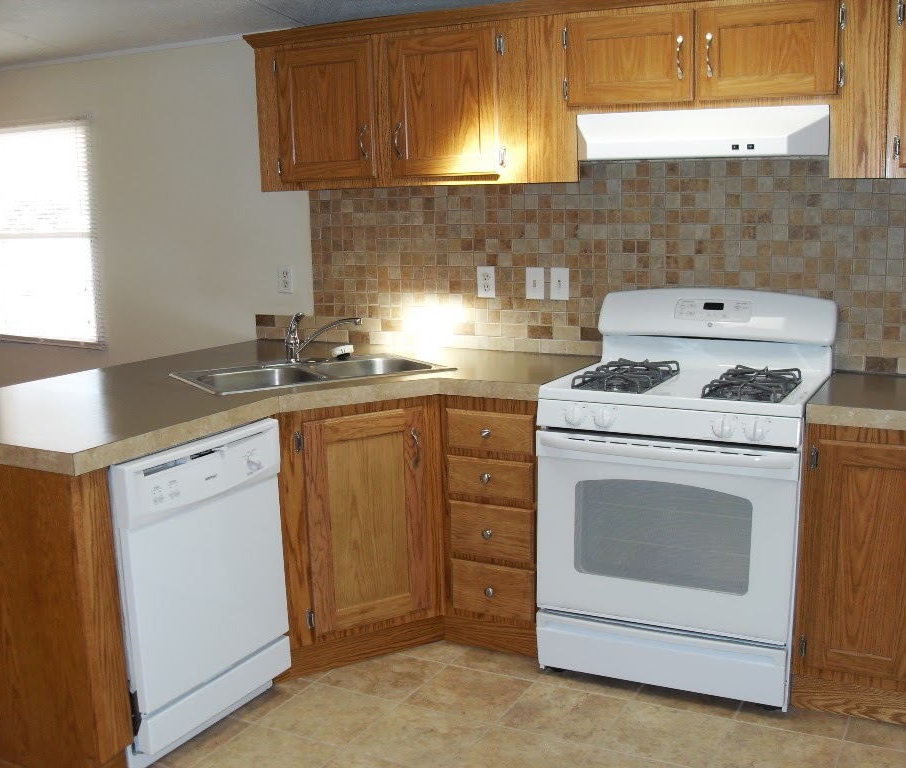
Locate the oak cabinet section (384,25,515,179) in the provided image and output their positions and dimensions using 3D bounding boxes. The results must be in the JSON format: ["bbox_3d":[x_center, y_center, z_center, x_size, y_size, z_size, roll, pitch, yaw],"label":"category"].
[{"bbox_3d":[0.034,-0.953,3.476,0.436,0.480,0.317,4,11,26],"label":"oak cabinet section"}]

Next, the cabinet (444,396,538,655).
[{"bbox_3d":[0.239,0.411,3.423,0.330,0.833,0.575,4,11,26],"label":"cabinet"}]

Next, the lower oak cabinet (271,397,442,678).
[{"bbox_3d":[-0.436,0.433,3.355,0.580,0.833,0.600,-7,11,-30],"label":"lower oak cabinet"}]

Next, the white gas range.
[{"bbox_3d":[0.723,0.298,3.106,0.765,1.149,0.640,4,11,26],"label":"white gas range"}]

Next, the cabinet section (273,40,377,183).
[{"bbox_3d":[-0.388,-0.980,3.684,0.431,0.480,0.317,4,11,26],"label":"cabinet section"}]

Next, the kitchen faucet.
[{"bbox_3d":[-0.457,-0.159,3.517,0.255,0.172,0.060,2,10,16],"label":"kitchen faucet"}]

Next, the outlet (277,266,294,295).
[{"bbox_3d":[-0.676,-0.420,4.044,0.071,0.115,0.010,4,11,26],"label":"outlet"}]

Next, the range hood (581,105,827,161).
[{"bbox_3d":[0.759,-0.761,3.039,0.757,0.139,0.430,4,11,26],"label":"range hood"}]

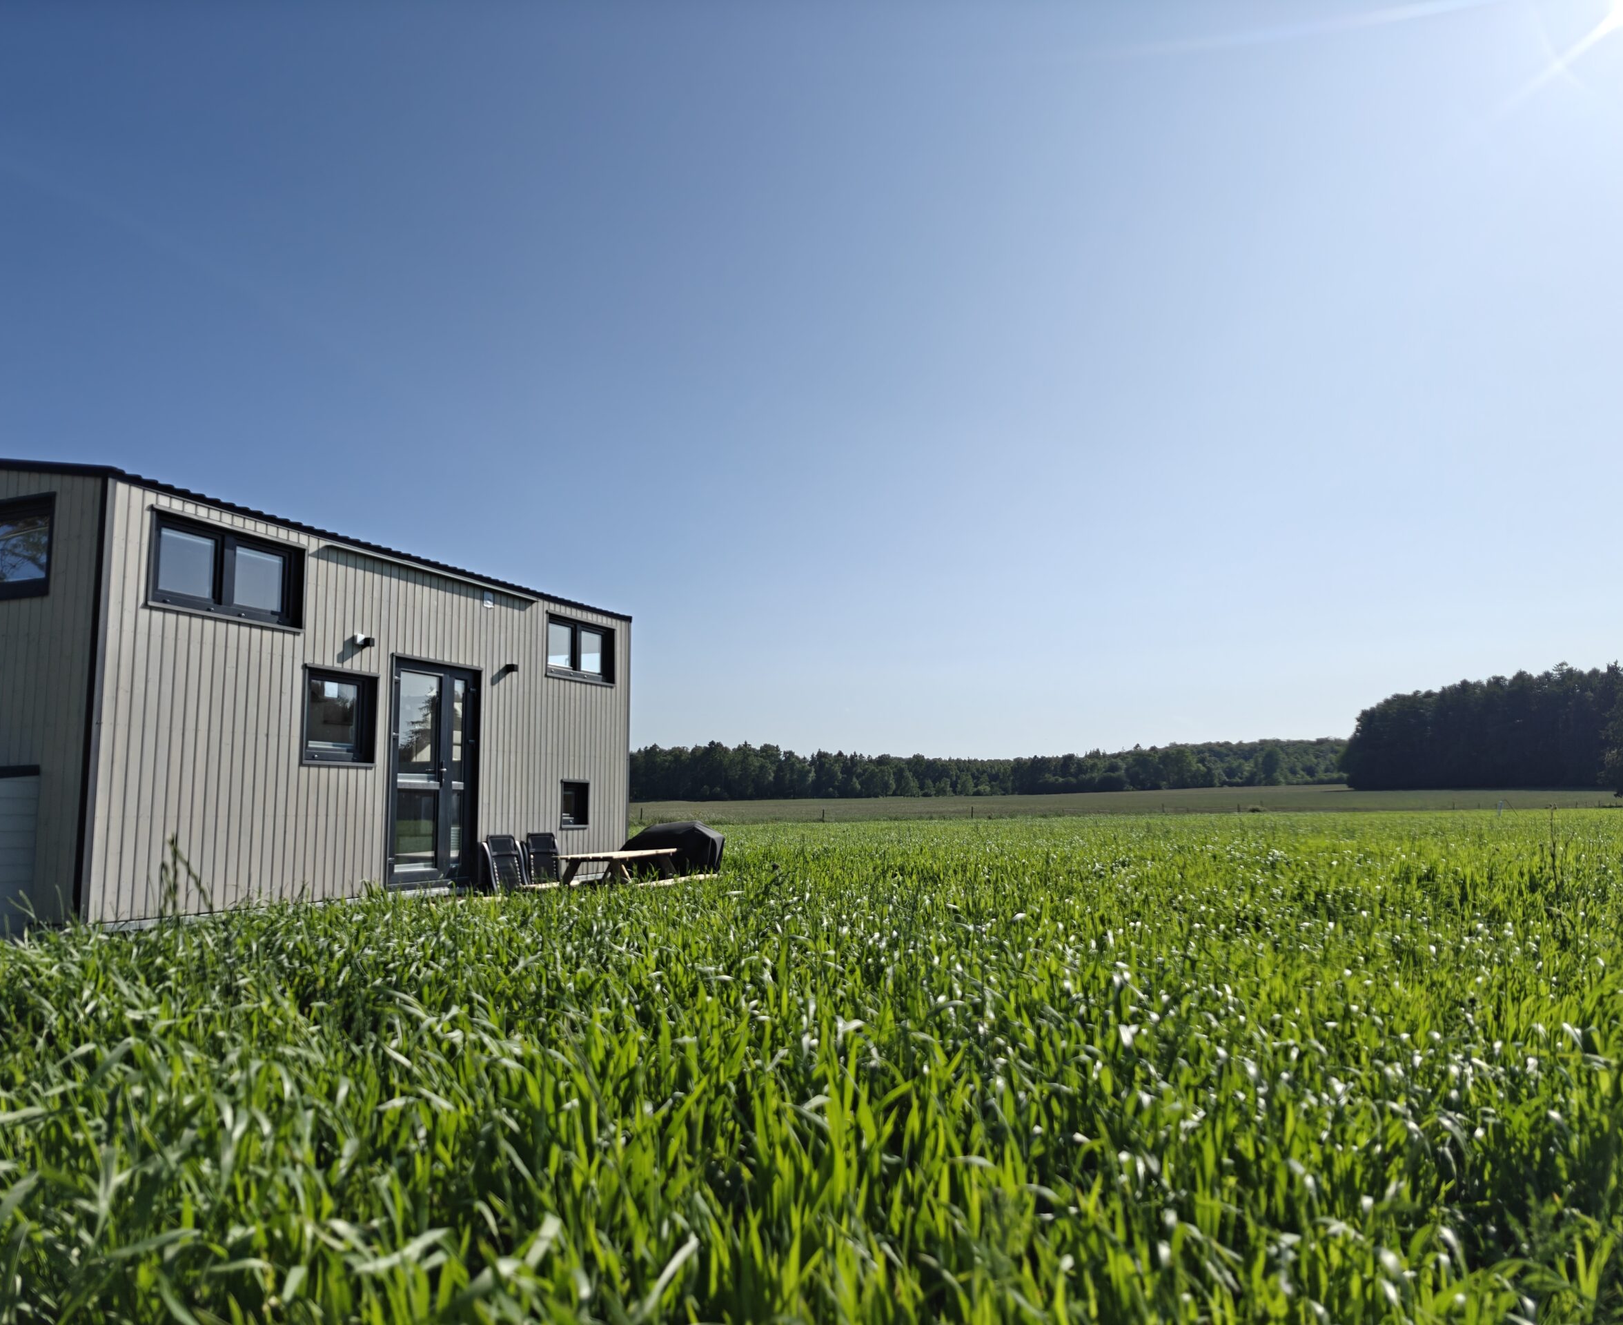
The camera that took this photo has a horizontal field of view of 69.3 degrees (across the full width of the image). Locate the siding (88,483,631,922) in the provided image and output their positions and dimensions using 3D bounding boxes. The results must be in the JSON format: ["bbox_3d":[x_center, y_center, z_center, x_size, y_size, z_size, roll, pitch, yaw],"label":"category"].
[{"bbox_3d":[-3.660,0.622,11.430,0.120,3.060,7.140,-4,-8,21],"label":"siding"}]

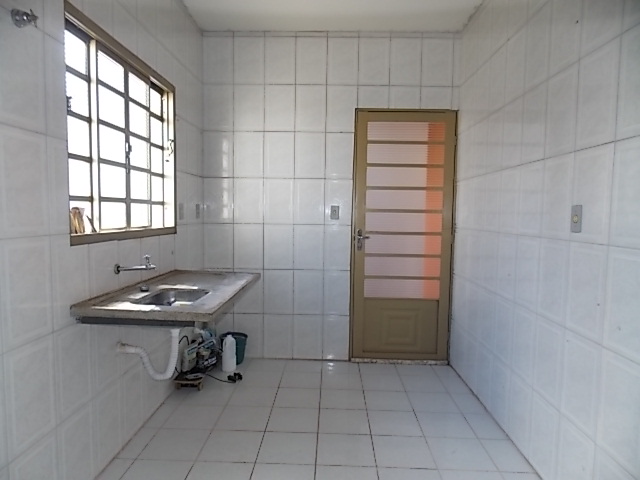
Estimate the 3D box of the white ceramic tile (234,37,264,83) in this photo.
[{"bbox_3d":[-0.600,-1.517,3.610,0.264,0.394,0.010,1,4,2],"label":"white ceramic tile"}]

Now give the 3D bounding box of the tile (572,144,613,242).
[{"bbox_3d":[1.105,-0.180,1.725,0.010,0.385,0.257,1,4,1],"label":"tile"}]

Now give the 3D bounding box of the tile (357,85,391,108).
[{"bbox_3d":[0.447,-1.177,3.533,0.257,0.199,0.010,1,4,2],"label":"tile"}]

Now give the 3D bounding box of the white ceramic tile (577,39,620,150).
[{"bbox_3d":[1.100,-0.561,1.684,0.014,0.380,0.254,1,4,1],"label":"white ceramic tile"}]

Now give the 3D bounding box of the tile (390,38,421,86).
[{"bbox_3d":[0.719,-1.494,3.571,0.264,0.394,0.010,1,4,2],"label":"tile"}]

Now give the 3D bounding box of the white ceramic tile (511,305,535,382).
[{"bbox_3d":[1.102,0.562,2.291,0.010,0.385,0.256,1,4,1],"label":"white ceramic tile"}]

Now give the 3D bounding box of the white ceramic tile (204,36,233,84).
[{"bbox_3d":[-0.853,-1.513,3.582,0.261,0.391,0.010,1,4,1],"label":"white ceramic tile"}]

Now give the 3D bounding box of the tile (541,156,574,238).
[{"bbox_3d":[1.131,-0.203,2.023,0.010,0.394,0.264,1,4,1],"label":"tile"}]

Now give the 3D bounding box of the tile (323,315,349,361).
[{"bbox_3d":[0.133,0.840,3.647,0.224,0.391,0.010,1,4,2],"label":"tile"}]

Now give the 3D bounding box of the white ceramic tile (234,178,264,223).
[{"bbox_3d":[-0.619,-0.339,3.688,0.264,0.394,0.010,1,4,2],"label":"white ceramic tile"}]

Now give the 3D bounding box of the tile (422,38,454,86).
[{"bbox_3d":[0.969,-1.463,3.496,0.256,0.385,0.010,1,4,2],"label":"tile"}]

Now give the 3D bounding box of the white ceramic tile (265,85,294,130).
[{"bbox_3d":[-0.332,-1.091,3.523,0.254,0.380,0.014,1,4,1],"label":"white ceramic tile"}]

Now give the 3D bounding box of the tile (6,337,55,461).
[{"bbox_3d":[-1.080,0.575,1.591,0.010,0.385,0.256,1,4,2],"label":"tile"}]

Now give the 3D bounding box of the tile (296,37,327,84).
[{"bbox_3d":[-0.070,-1.498,3.562,0.261,0.391,0.010,1,4,1],"label":"tile"}]

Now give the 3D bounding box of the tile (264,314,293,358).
[{"bbox_3d":[-0.360,0.822,3.654,0.254,0.380,0.014,1,4,1],"label":"tile"}]

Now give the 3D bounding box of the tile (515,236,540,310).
[{"bbox_3d":[1.096,0.171,2.256,0.010,0.379,0.254,1,4,1],"label":"tile"}]

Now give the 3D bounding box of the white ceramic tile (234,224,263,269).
[{"bbox_3d":[-0.608,0.057,3.643,0.257,0.385,0.010,1,4,2],"label":"white ceramic tile"}]

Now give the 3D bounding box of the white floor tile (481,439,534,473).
[{"bbox_3d":[0.987,1.148,2.267,0.179,0.010,0.305,1,4,2],"label":"white floor tile"}]

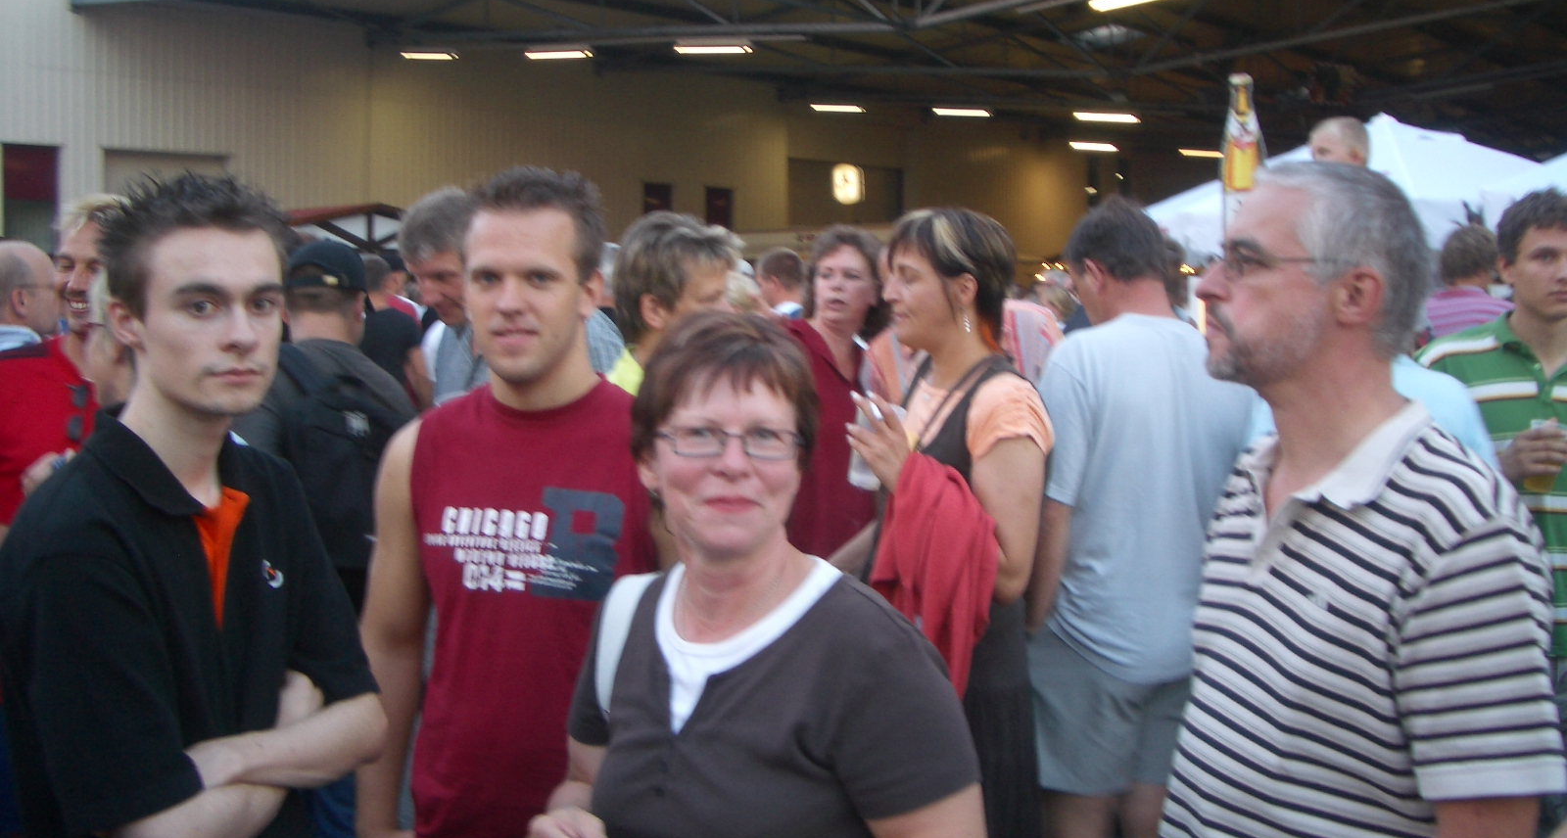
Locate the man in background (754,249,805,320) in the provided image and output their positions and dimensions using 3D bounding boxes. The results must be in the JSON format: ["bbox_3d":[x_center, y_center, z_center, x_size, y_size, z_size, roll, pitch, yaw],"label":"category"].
[{"bbox_3d":[-0.013,0.161,6.574,0.350,1.750,0.520,4,7,42],"label":"man in background"}]

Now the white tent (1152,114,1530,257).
[{"bbox_3d":[5.150,-1.091,13.707,3.000,3.020,3.000,-3,6,-30],"label":"white tent"}]

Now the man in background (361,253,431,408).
[{"bbox_3d":[-1.802,0.110,7.173,0.520,1.750,0.350,1,5,15],"label":"man in background"}]

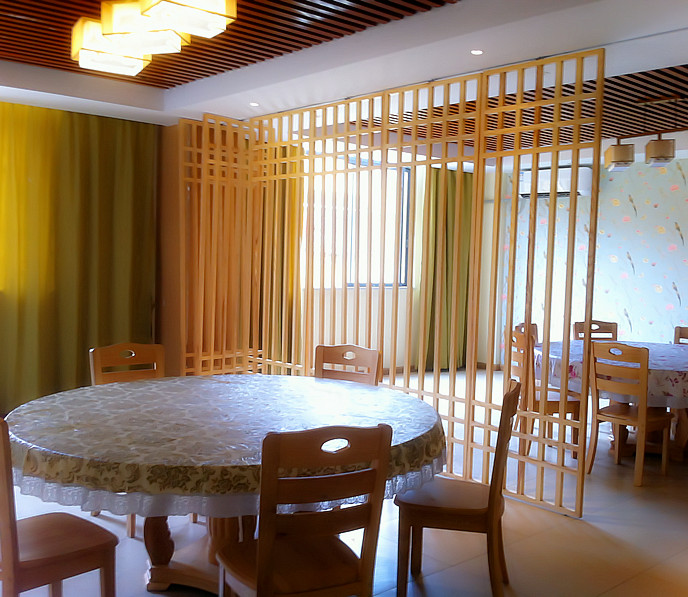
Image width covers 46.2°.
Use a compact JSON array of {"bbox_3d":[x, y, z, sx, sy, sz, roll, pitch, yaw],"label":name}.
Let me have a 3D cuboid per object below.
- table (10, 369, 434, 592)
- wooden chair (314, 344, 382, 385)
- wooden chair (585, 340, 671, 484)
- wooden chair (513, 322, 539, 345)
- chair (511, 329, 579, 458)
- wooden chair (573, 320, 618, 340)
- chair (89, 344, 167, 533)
[{"bbox_3d":[-0.504,0.874,3.535,1.834,0.784,1.834,1,3,0],"label":"table"},{"bbox_3d":[-0.093,0.750,4.511,0.444,0.933,0.474,3,4,30],"label":"wooden chair"},{"bbox_3d":[1.954,0.742,5.499,0.474,0.933,0.444,-2,5,-43],"label":"wooden chair"},{"bbox_3d":[1.635,0.678,6.414,0.474,0.933,0.444,4,4,35],"label":"wooden chair"},{"bbox_3d":[1.467,0.698,6.008,0.474,0.933,0.444,0,4,-16],"label":"chair"},{"bbox_3d":[2.236,0.666,6.861,0.444,0.933,0.474,1,4,-14],"label":"wooden chair"},{"bbox_3d":[-1.068,0.735,4.359,0.444,0.933,0.474,-2,5,-41],"label":"chair"}]

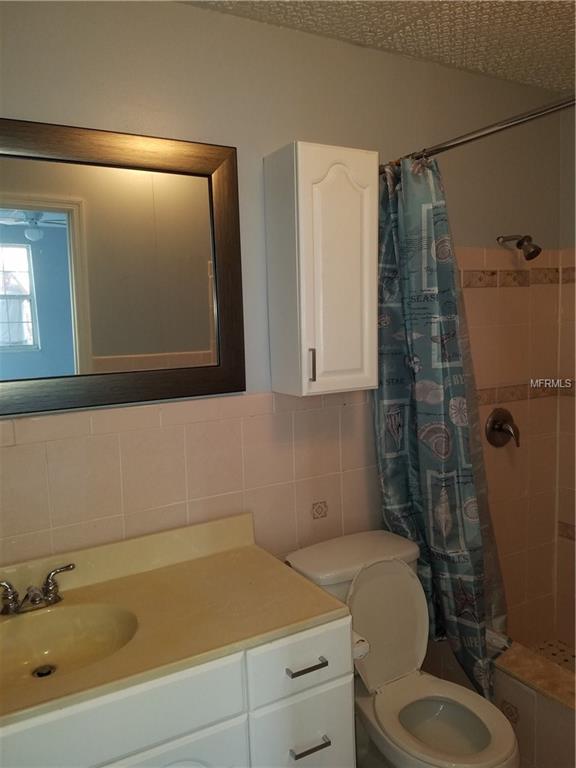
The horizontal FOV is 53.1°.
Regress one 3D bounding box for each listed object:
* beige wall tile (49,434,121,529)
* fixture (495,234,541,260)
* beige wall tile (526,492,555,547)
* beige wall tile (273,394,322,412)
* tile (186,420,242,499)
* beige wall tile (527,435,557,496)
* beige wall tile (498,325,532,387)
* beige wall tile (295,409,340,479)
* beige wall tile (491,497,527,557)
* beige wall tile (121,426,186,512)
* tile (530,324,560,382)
[{"bbox_3d":[-0.596,0.281,1.703,0.203,0.254,0.012,-5,7,-30],"label":"beige wall tile"},{"bbox_3d":[0.944,-0.559,2.361,0.068,0.105,0.190,-6,7,-28],"label":"fixture"},{"bbox_3d":[1.149,0.611,2.619,0.200,0.251,0.010,-5,8,-29],"label":"beige wall tile"},{"bbox_3d":[0.036,0.058,2.054,0.200,0.075,0.012,-6,7,-28],"label":"beige wall tile"},{"bbox_3d":[-0.242,0.249,1.917,0.200,0.250,0.012,-6,7,-28],"label":"tile"},{"bbox_3d":[1.154,0.360,2.621,0.203,0.257,0.012,-5,7,-30],"label":"beige wall tile"},{"bbox_3d":[0.997,-0.123,2.547,0.200,0.250,0.012,-6,7,-28],"label":"beige wall tile"},{"bbox_3d":[0.111,0.213,2.101,0.200,0.251,0.010,-5,8,-29],"label":"beige wall tile"},{"bbox_3d":[0.986,0.632,2.547,0.205,0.257,0.012,-5,7,-30],"label":"beige wall tile"},{"bbox_3d":[-0.418,0.264,1.803,0.200,0.251,0.010,-5,8,-29],"label":"beige wall tile"},{"bbox_3d":[1.138,-0.139,2.568,0.203,0.257,0.012,-5,7,-30],"label":"tile"}]

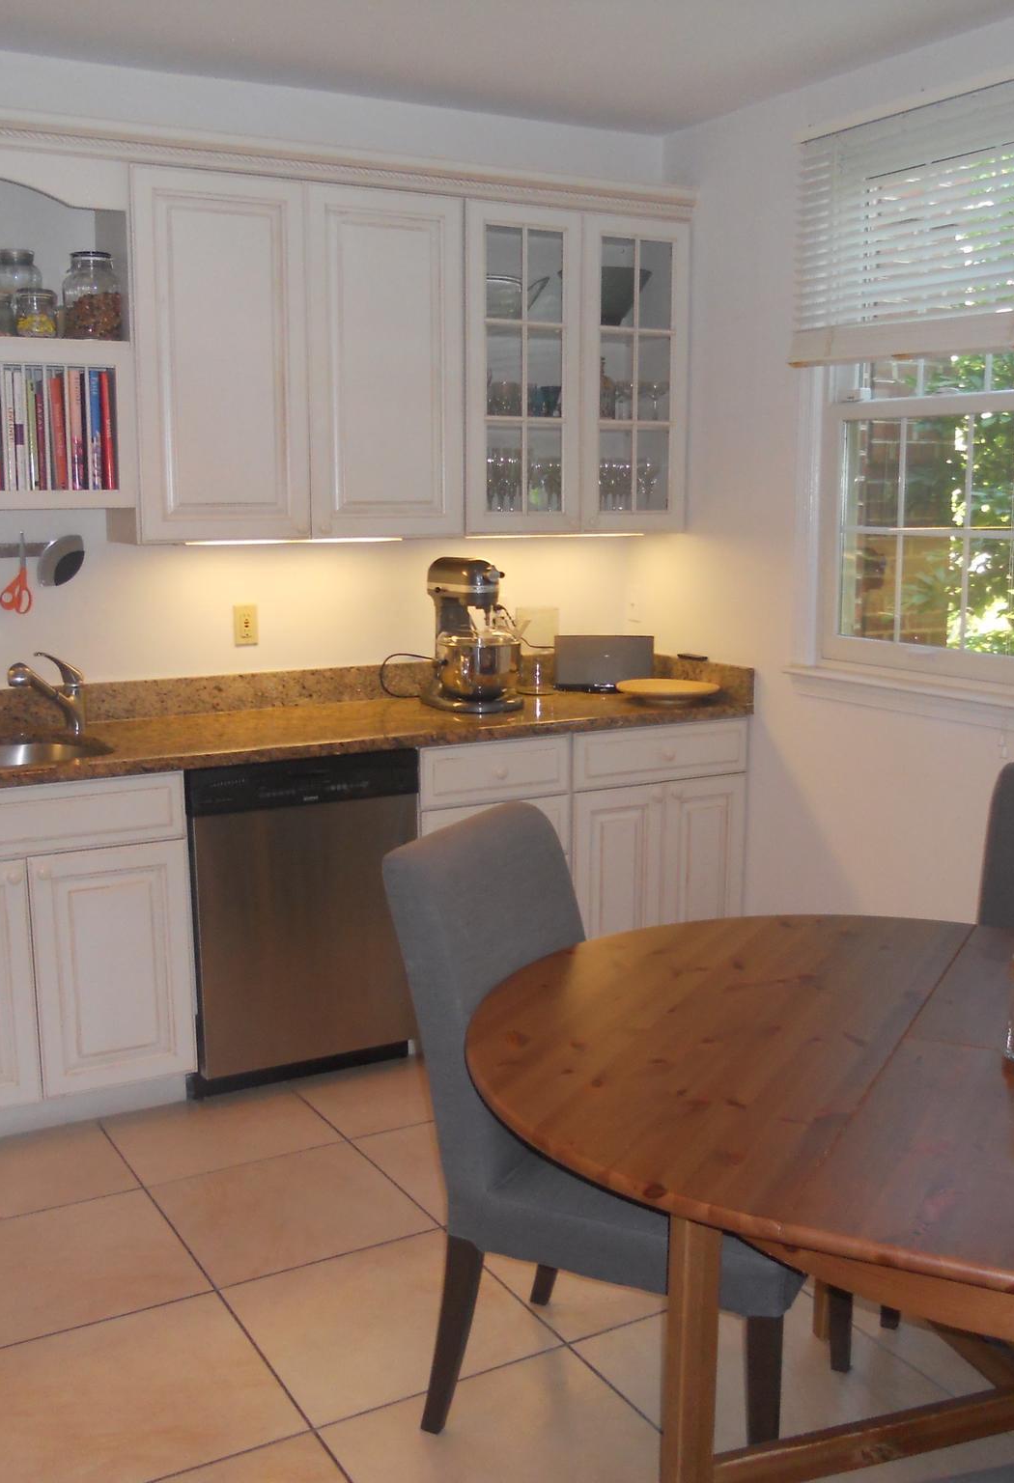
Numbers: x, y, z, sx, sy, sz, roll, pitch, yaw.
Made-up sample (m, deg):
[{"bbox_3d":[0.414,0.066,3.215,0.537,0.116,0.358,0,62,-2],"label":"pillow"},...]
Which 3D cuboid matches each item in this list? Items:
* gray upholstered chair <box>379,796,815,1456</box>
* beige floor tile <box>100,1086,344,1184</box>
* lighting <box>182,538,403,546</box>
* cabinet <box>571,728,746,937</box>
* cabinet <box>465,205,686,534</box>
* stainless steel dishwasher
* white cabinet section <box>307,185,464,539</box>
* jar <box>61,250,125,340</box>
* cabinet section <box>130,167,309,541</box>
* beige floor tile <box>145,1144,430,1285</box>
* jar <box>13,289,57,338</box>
[{"bbox_3d":[0.217,0.645,2.567,0.640,0.985,0.540,5,11,25],"label":"gray upholstered chair"},{"bbox_3d":[-0.679,0.948,3.703,0.487,0.010,0.370,-5,11,-28],"label":"beige floor tile"},{"bbox_3d":[-0.551,-0.533,4.034,0.605,0.025,0.050,-5,11,-28],"label":"lighting"},{"bbox_3d":[0.282,0.329,4.615,0.592,0.872,0.630,-5,11,-28],"label":"cabinet"},{"bbox_3d":[0.130,-1.051,4.458,0.735,0.890,0.335,-5,11,-28],"label":"cabinet"},{"bbox_3d":[-0.632,0.423,4.120,0.605,0.860,0.600,-6,12,-28],"label":"stainless steel dishwasher"},{"bbox_3d":[-0.381,-1.000,4.154,0.443,0.877,0.310,-5,12,-28],"label":"white cabinet section"},{"bbox_3d":[-1.015,-1.082,3.751,0.142,0.217,0.142,0,10,0],"label":"jar"},{"bbox_3d":[-0.770,-0.963,3.942,0.445,0.877,0.310,-5,12,-28],"label":"cabinet section"},{"bbox_3d":[-0.465,1.003,3.301,0.485,0.010,0.490,-5,11,-28],"label":"beige floor tile"},{"bbox_3d":[-1.132,-1.025,3.707,0.100,0.118,0.100,-6,12,-28],"label":"jar"}]

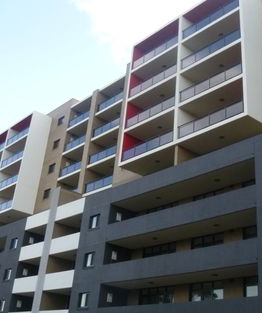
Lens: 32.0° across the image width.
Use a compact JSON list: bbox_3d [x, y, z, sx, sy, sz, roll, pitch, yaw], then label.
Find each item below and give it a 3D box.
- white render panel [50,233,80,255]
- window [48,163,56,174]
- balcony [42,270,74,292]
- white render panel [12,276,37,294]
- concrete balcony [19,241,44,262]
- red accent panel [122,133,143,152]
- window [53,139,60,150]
[{"bbox_3d":[-5.263,7.006,36.465,0.200,1.309,4.003,27,-33,-35],"label":"white render panel"},{"bbox_3d":[-8.628,1.411,50.175,0.150,1.000,1.260,25,-32,-35],"label":"window"},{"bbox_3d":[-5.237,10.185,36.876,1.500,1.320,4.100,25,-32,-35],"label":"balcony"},{"bbox_3d":[-9.202,11.324,40.109,0.200,1.250,4.100,25,-32,-35],"label":"white render panel"},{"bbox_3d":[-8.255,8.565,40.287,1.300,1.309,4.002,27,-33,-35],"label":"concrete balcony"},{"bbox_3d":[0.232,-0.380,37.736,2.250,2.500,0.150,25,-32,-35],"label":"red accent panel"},{"bbox_3d":[-8.324,-1.290,51.424,0.150,0.980,1.190,25,-32,-35],"label":"window"}]

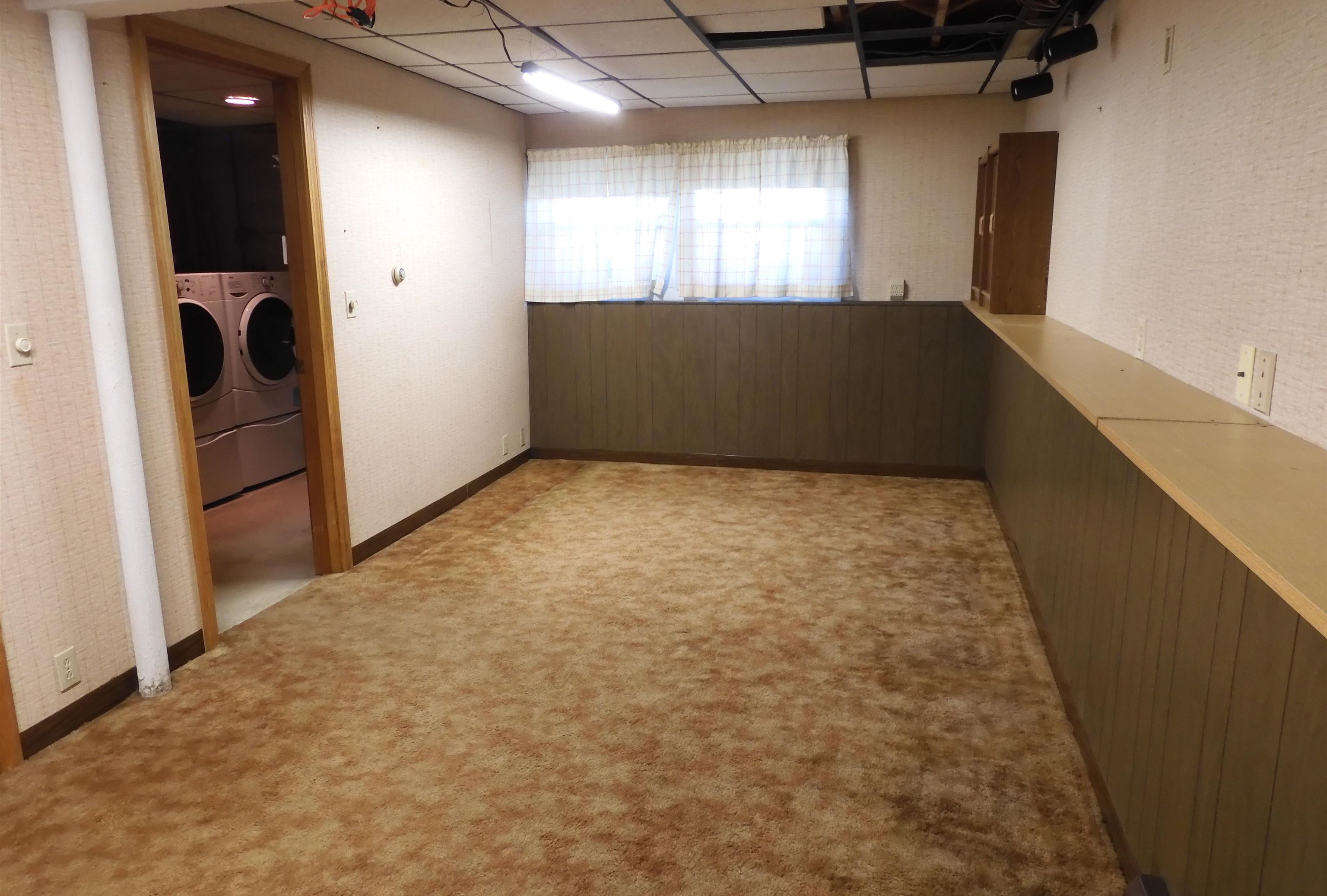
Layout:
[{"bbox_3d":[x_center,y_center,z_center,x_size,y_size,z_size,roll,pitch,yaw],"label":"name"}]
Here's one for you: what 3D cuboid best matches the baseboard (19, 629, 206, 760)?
[{"bbox_3d":[-1.681,0.749,2.874,0.015,0.085,0.710,3,13,14],"label":"baseboard"}]

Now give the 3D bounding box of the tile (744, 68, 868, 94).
[{"bbox_3d":[0.730,-1.895,4.739,0.605,0.020,0.605,3,13,14],"label":"tile"}]

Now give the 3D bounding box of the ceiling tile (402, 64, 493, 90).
[{"bbox_3d":[-1.028,-1.842,4.554,0.270,0.020,0.610,3,13,14],"label":"ceiling tile"}]

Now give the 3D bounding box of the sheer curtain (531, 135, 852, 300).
[{"bbox_3d":[0.127,-1.380,5.671,2.020,0.945,0.080,3,13,14],"label":"sheer curtain"}]

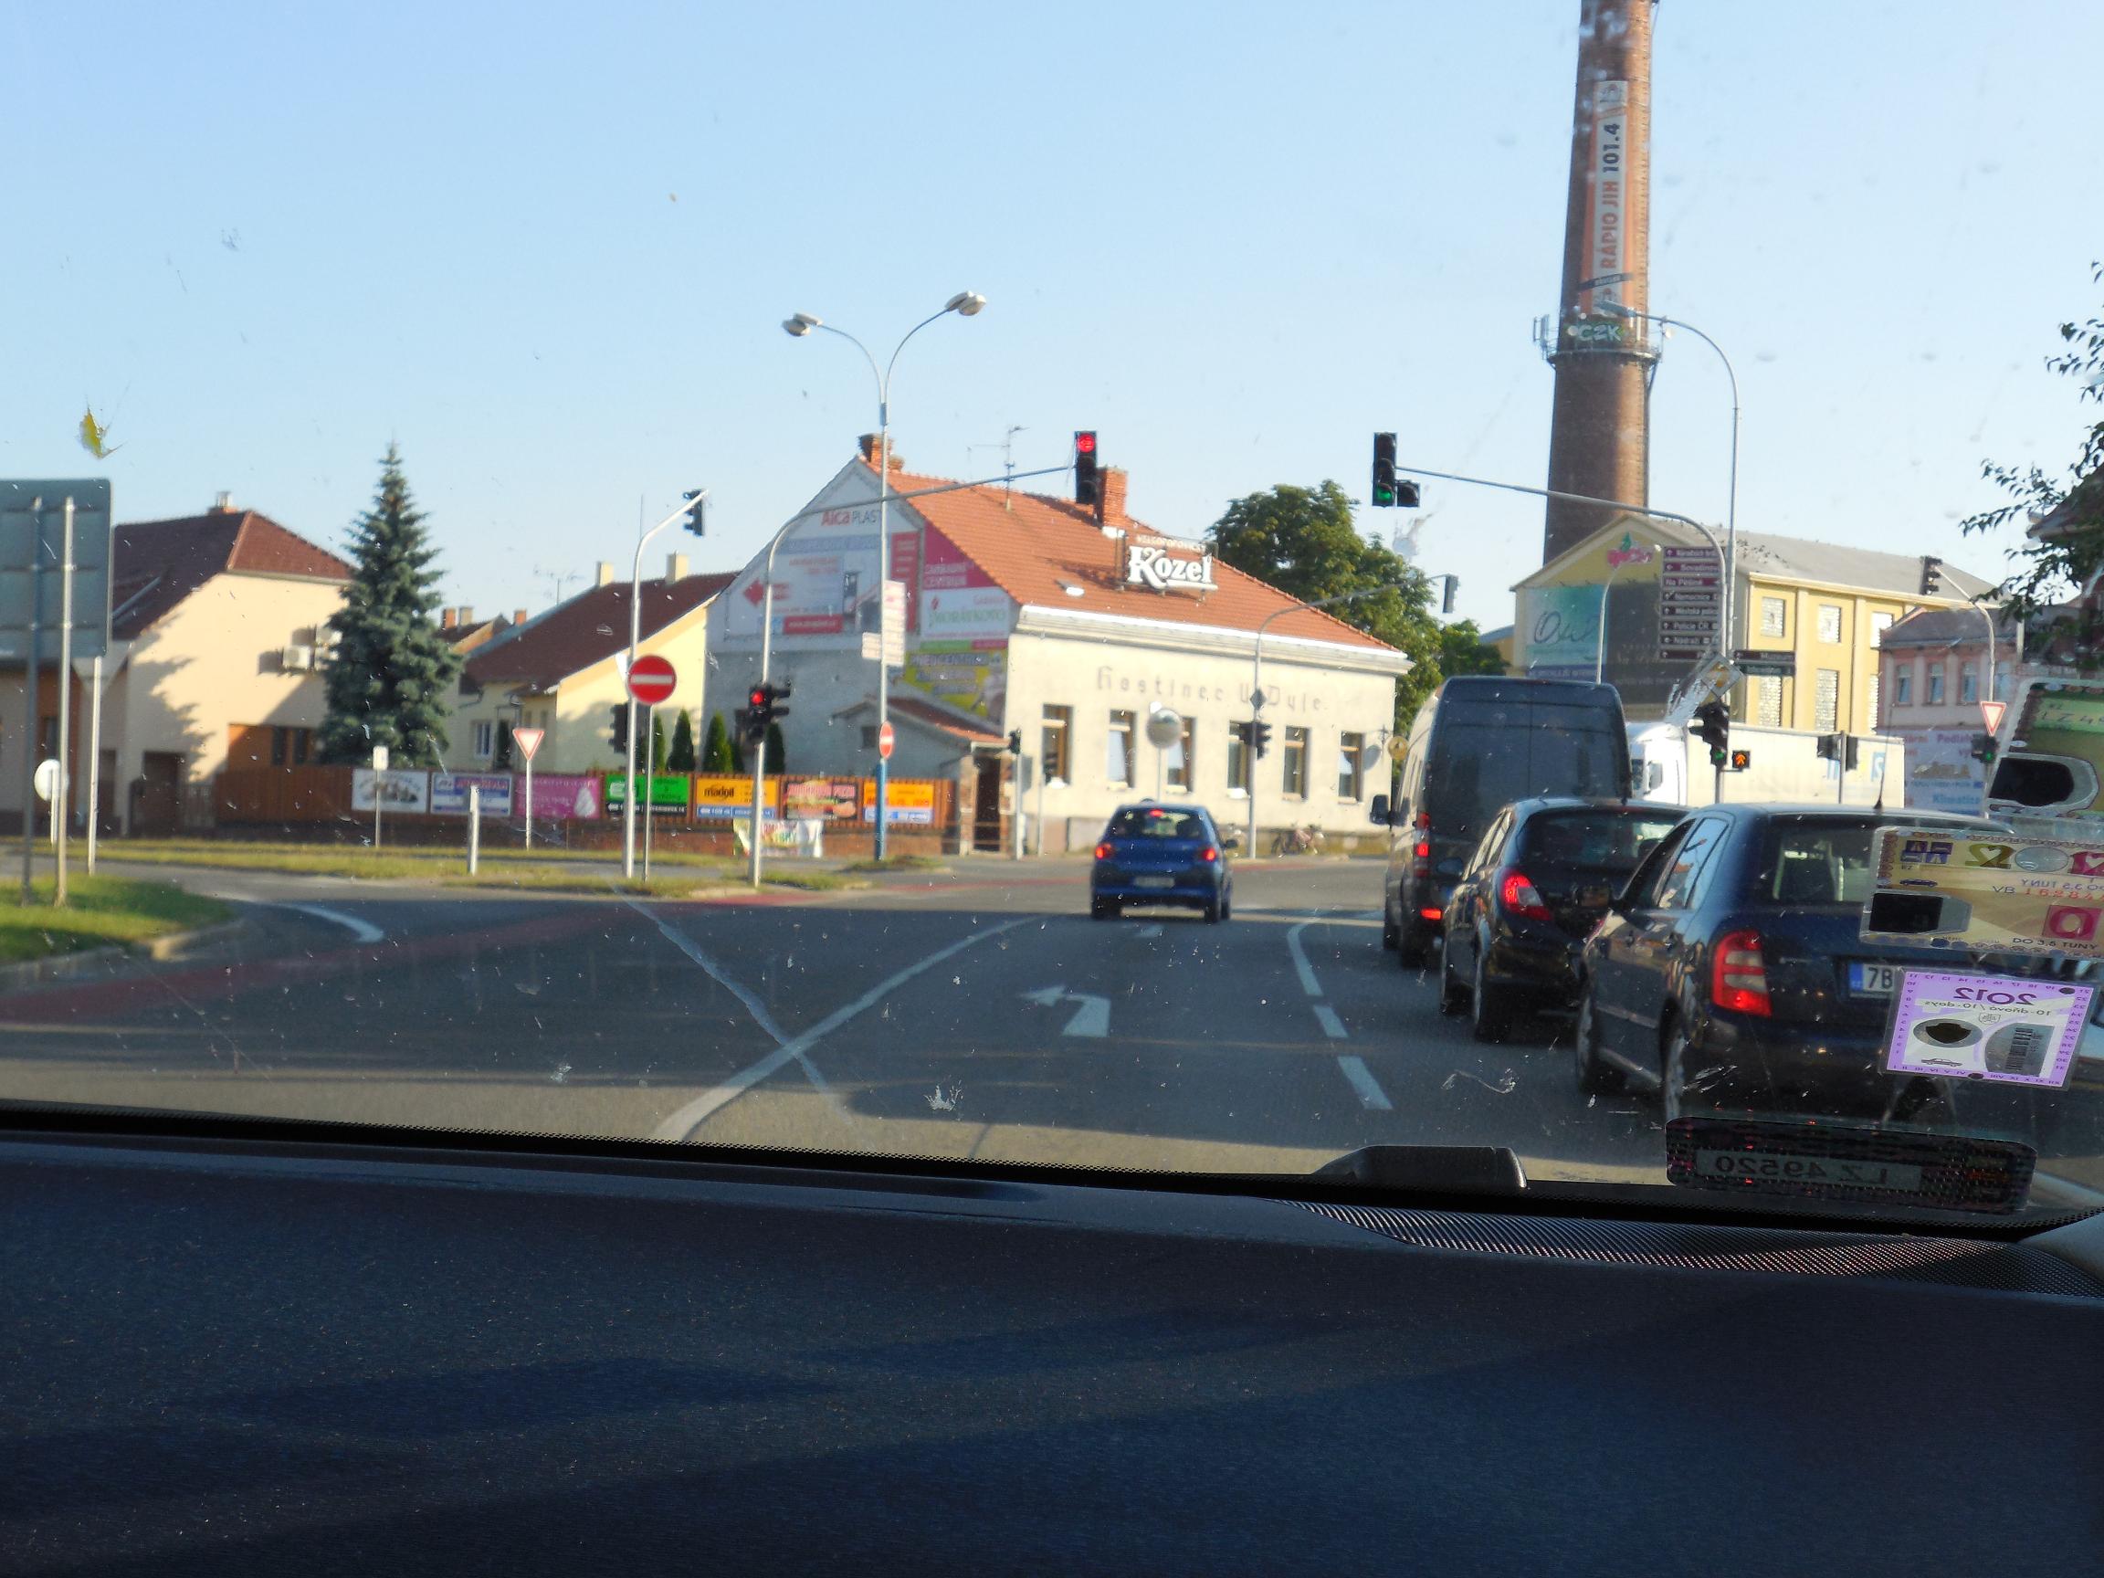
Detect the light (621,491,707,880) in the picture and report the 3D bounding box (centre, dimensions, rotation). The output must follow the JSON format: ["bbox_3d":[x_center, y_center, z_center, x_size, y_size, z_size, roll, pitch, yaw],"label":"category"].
[{"bbox_3d":[-5.979,-1.761,46.450,0.600,6.275,4.236,2,-1,7],"label":"light"}]

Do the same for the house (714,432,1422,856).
[{"bbox_3d":[0.448,-3.178,73.936,10.200,9.600,15.900,1,-1,40],"label":"house"}]

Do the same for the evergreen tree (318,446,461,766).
[{"bbox_3d":[-14.260,-3.200,64.563,3.200,8.435,3.200,2,-1,0],"label":"evergreen tree"}]

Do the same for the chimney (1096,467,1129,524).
[{"bbox_3d":[1.466,-7.265,74.436,0.420,1.500,0.850,1,-1,40],"label":"chimney"}]

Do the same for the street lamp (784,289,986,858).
[{"bbox_3d":[-3.297,-4.093,58.581,5.100,10.937,0.450,1,-1,39],"label":"street lamp"}]

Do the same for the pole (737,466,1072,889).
[{"bbox_3d":[-2.097,-1.578,42.334,4.625,6.102,0.500,2,-1,6],"label":"pole"}]

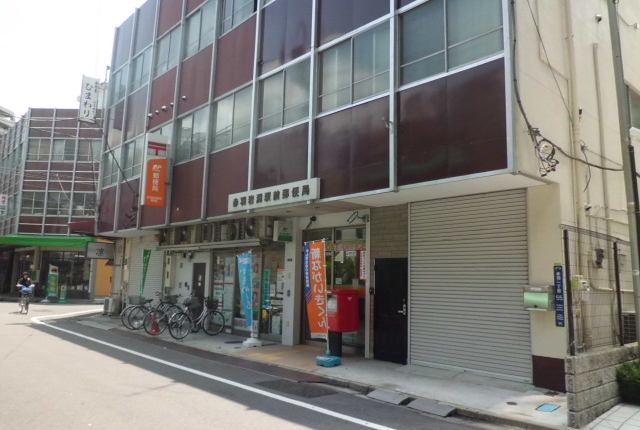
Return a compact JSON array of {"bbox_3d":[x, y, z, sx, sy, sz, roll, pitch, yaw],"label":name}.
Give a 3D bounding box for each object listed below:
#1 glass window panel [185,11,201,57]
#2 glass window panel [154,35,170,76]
[{"bbox_3d":[-3.749,-5.334,14.189,0.080,1.316,0.869,10,-12,-43],"label":"glass window panel"},{"bbox_3d":[-5.077,-5.156,15.569,0.080,1.316,0.840,10,-12,-43],"label":"glass window panel"}]

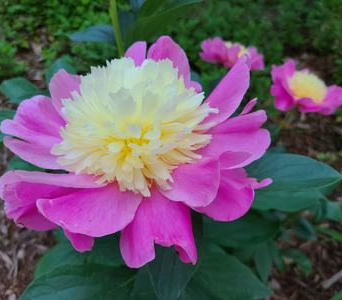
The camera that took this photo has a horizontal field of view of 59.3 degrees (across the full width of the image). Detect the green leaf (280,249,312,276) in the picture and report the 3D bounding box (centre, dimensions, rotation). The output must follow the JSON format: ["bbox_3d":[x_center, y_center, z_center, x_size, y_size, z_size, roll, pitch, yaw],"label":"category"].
[{"bbox_3d":[0.167,0.149,0.400,0.038,0.012,0.022,30,37,11],"label":"green leaf"}]

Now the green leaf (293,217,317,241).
[{"bbox_3d":[0.179,0.104,0.400,0.030,0.012,0.024,45,47,9],"label":"green leaf"}]

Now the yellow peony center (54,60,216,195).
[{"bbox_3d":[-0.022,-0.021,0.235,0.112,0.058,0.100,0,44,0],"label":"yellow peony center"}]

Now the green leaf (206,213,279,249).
[{"bbox_3d":[0.064,0.076,0.285,0.070,0.012,0.038,1,45,1],"label":"green leaf"}]

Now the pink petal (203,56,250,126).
[{"bbox_3d":[0.046,-0.049,0.255,0.024,0.068,0.016,38,17,34],"label":"pink petal"}]

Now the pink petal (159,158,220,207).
[{"bbox_3d":[0.013,0.021,0.212,0.036,0.012,0.036,-26,54,-29],"label":"pink petal"}]

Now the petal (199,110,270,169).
[{"bbox_3d":[0.048,-0.010,0.240,0.053,0.014,0.050,-6,45,-6],"label":"petal"}]

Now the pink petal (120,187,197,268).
[{"bbox_3d":[-0.009,0.052,0.205,0.050,0.020,0.054,-3,66,-1],"label":"pink petal"}]

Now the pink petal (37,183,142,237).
[{"bbox_3d":[-0.052,0.039,0.205,0.064,0.016,0.042,4,41,8],"label":"pink petal"}]

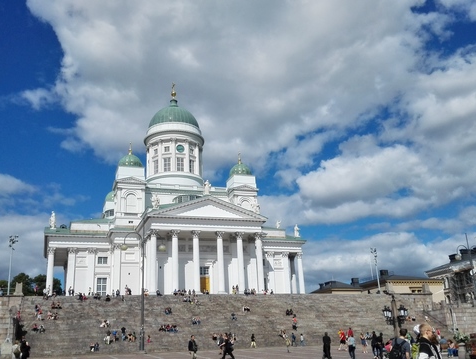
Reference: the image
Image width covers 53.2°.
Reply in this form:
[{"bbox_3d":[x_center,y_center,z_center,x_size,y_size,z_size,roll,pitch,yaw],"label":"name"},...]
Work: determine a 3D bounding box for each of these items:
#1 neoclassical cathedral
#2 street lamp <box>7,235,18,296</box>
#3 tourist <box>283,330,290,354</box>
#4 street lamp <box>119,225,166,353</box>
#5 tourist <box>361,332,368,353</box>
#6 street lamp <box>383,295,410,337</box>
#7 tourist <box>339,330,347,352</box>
[{"bbox_3d":[-17.114,1.642,128.459,61.500,62.000,61.500,4,-19,-19],"label":"neoclassical cathedral"},{"bbox_3d":[-28.787,10.853,60.361,1.300,7.842,1.200,4,-19,-19],"label":"street lamp"},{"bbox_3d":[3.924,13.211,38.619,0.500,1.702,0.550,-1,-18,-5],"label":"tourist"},{"bbox_3d":[-11.556,13.006,57.774,5.400,15.142,0.900,4,-19,-19],"label":"street lamp"},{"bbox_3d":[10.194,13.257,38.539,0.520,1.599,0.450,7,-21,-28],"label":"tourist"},{"bbox_3d":[10.415,9.499,30.941,1.600,3.915,0.850,4,-19,-19],"label":"street lamp"},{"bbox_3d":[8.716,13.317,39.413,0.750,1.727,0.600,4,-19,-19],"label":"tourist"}]

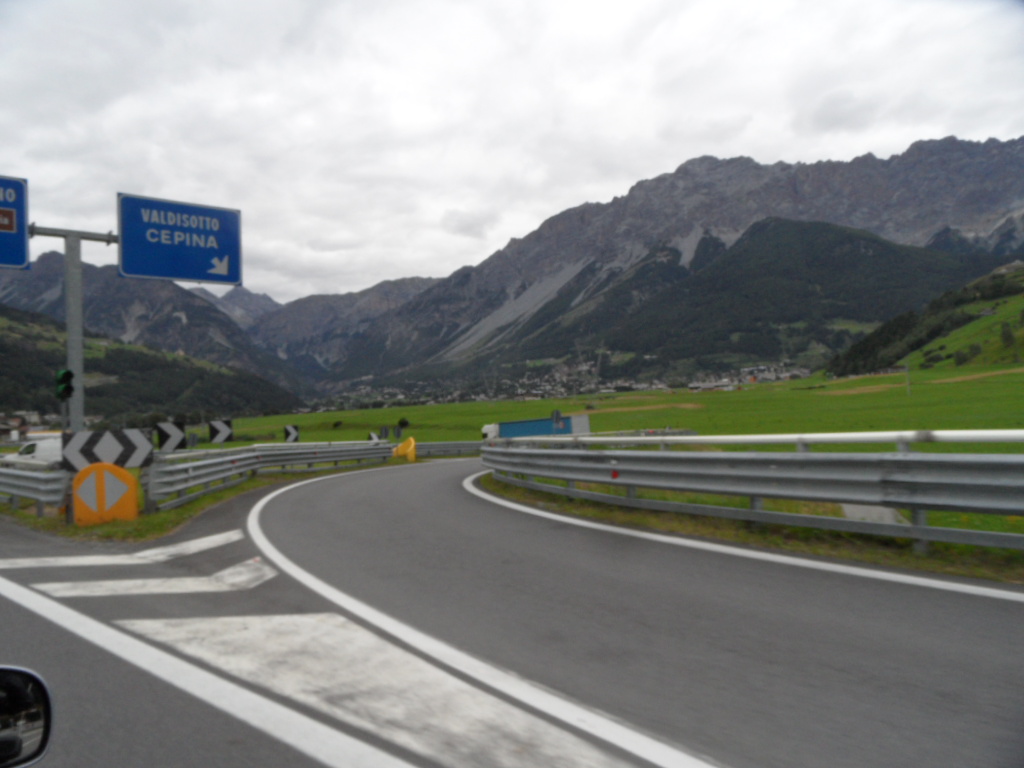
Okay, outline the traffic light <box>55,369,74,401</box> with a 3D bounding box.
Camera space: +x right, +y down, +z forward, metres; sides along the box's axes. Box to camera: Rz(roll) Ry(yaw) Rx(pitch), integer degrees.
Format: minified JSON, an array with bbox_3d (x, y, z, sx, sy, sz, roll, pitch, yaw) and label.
[{"bbox_3d":[-7.626,0.009,12.100,0.320,0.530,0.240,-4,-3,38],"label":"traffic light"}]

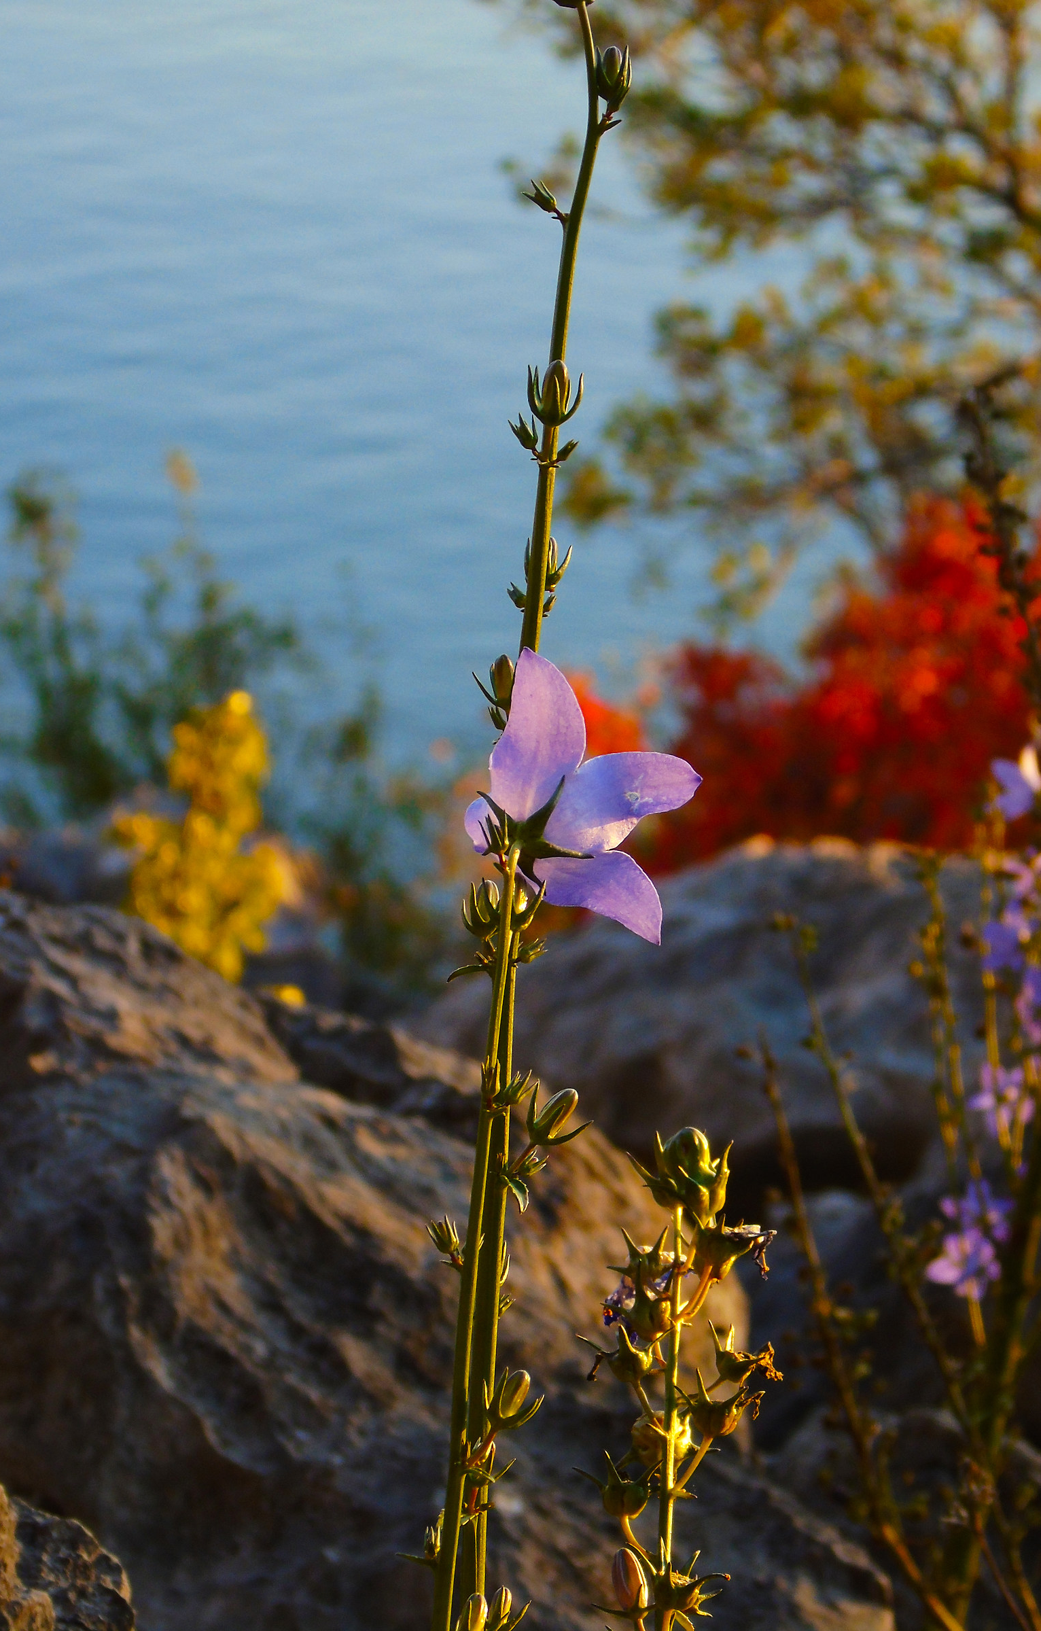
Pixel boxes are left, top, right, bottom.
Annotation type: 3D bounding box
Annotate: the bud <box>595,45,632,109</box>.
[{"bbox_3d":[0.015,-0.116,1.050,0.006,0.010,0.006,4,6,0],"label":"bud"}]

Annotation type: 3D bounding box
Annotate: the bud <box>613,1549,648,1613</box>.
[{"bbox_3d":[0.017,0.120,1.050,0.005,0.010,0.005,-13,6,0],"label":"bud"}]

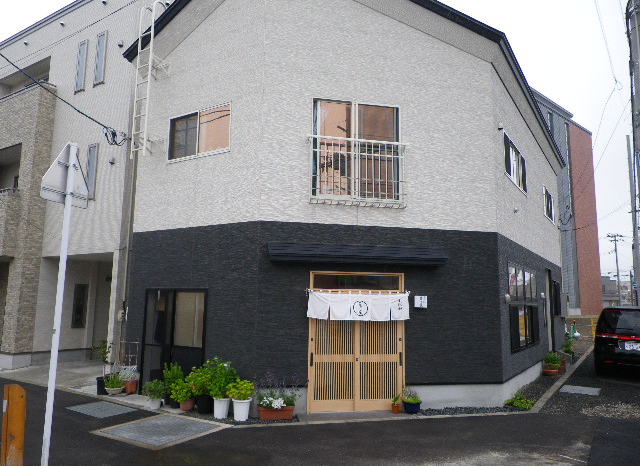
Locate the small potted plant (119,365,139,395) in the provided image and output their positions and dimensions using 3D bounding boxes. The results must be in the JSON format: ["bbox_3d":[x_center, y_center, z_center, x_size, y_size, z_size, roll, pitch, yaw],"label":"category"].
[{"bbox_3d":[-3.601,2.782,9.809,0.356,0.493,0.356,4,-8,-19],"label":"small potted plant"}]

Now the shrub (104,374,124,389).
[{"bbox_3d":[-3.817,2.784,9.709,0.350,0.292,0.350,4,-8,-20],"label":"shrub"}]

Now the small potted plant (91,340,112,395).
[{"bbox_3d":[-4.272,2.625,10.160,0.426,1.030,0.373,4,-9,-22],"label":"small potted plant"}]

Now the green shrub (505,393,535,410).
[{"bbox_3d":[3.612,3.060,9.387,0.450,0.220,0.520,-4,-9,31],"label":"green shrub"}]

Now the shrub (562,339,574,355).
[{"bbox_3d":[8.256,3.804,17.200,0.400,0.530,0.400,-4,-9,31],"label":"shrub"}]

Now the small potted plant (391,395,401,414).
[{"bbox_3d":[1.283,2.898,8.765,0.156,0.279,0.152,0,-8,8],"label":"small potted plant"}]

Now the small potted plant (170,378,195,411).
[{"bbox_3d":[-2.217,2.629,8.464,0.395,0.487,0.395,3,-8,-13],"label":"small potted plant"}]

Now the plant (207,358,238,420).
[{"bbox_3d":[-1.545,2.456,8.230,0.497,0.914,0.462,2,-8,-10],"label":"plant"}]

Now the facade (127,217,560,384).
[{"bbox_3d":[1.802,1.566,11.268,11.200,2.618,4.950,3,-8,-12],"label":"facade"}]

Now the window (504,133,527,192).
[{"bbox_3d":[4.195,-1.414,11.061,0.120,0.859,2.371,-4,-9,31],"label":"window"}]

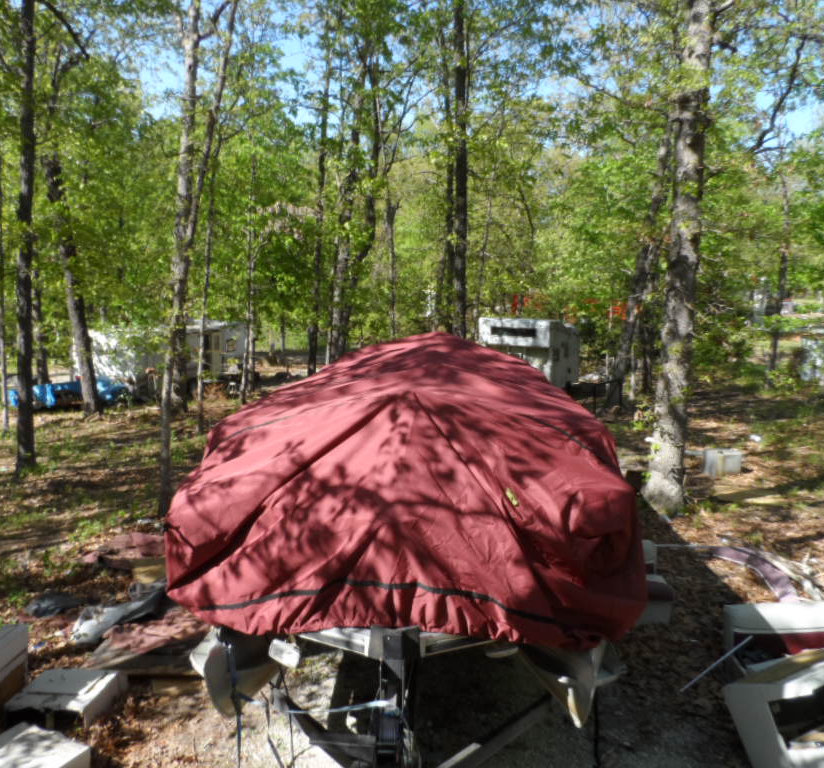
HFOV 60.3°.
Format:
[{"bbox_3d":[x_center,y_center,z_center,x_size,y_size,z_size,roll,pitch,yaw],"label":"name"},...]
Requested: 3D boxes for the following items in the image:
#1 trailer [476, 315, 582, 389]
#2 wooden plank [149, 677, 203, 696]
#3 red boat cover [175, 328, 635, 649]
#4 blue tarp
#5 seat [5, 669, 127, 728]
[{"bbox_3d":[4.000,-1.026,23.700,2.250,2.300,3.200,2,4,27],"label":"trailer"},{"bbox_3d":[-1.770,2.270,5.380,0.420,0.100,0.140,0,4,0],"label":"wooden plank"},{"bbox_3d":[0.150,0.314,6.400,2.500,1.500,6.000,0,4,4],"label":"red boat cover"},{"bbox_3d":[-12.400,0.302,25.500,3.900,1.100,1.800,0,4,0],"label":"blue tarp"},{"bbox_3d":[-2.490,2.267,5.140,0.560,0.160,0.580,0,4,0],"label":"seat"}]

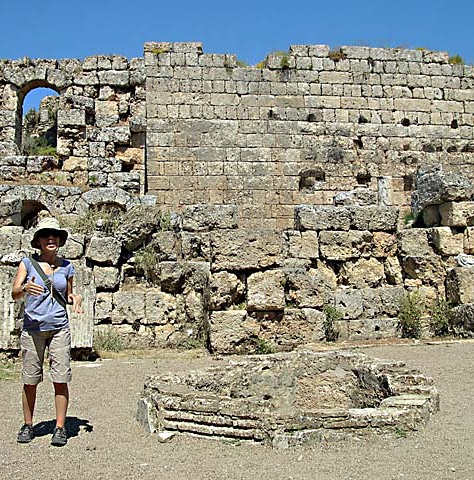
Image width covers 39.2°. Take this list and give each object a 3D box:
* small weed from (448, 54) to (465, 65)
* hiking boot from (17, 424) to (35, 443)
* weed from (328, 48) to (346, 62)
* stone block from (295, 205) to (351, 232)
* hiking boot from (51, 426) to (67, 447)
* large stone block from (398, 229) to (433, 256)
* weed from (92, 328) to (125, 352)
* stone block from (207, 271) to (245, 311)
[{"bbox_3d":[5.428,-4.464,16.460,0.444,0.247,0.320,0,0,-8],"label":"small weed"},{"bbox_3d":[-1.625,1.465,5.120,0.105,0.105,0.270,0,0,-7],"label":"hiking boot"},{"bbox_3d":[2.018,-3.742,13.500,0.372,0.263,0.300,0,0,-9],"label":"weed"},{"bbox_3d":[1.187,-0.309,9.350,0.730,0.360,0.450,0,2,-10],"label":"stone block"},{"bbox_3d":[-1.331,1.468,4.990,0.100,0.105,0.255,0,2,-9],"label":"hiking boot"},{"bbox_3d":[2.556,0.035,9.838,0.541,0.403,0.420,0,0,-9],"label":"large stone block"},{"bbox_3d":[-1.599,1.254,8.350,0.380,0.310,0.280,0,2,-10],"label":"weed"},{"bbox_3d":[-0.171,0.658,8.820,0.475,0.504,0.450,-1,1,-13],"label":"stone block"}]

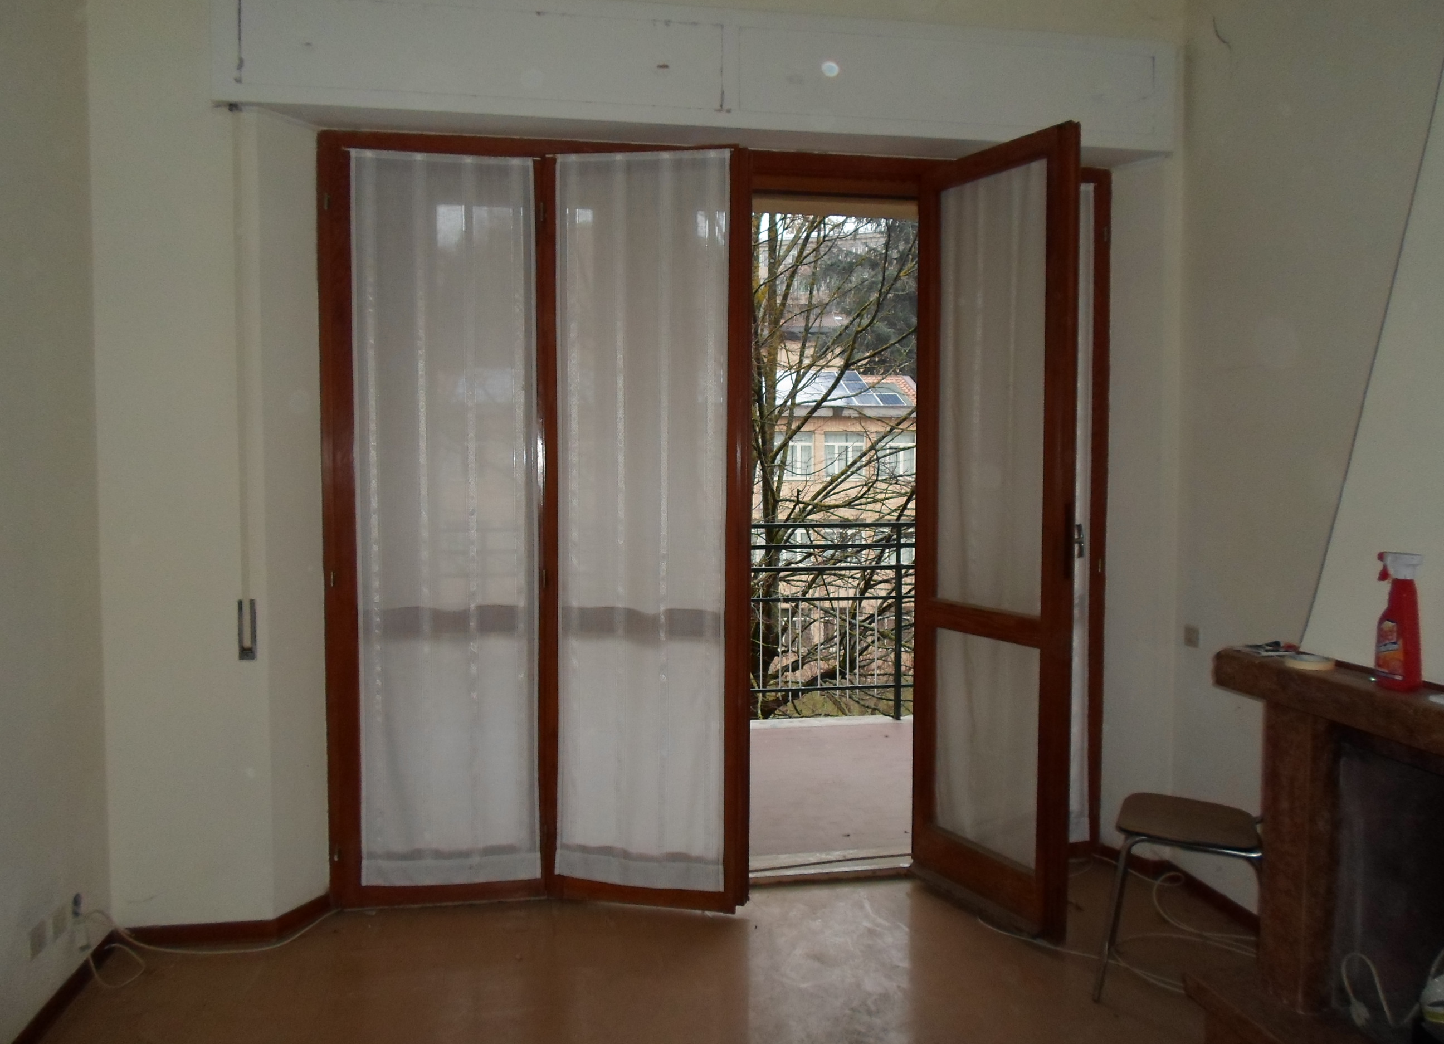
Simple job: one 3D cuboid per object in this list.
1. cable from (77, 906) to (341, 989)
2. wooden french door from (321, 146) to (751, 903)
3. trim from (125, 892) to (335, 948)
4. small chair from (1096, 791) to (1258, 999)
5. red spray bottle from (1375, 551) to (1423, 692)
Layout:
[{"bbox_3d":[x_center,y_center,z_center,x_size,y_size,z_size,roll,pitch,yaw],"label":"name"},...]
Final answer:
[{"bbox_3d":[-1.452,1.130,3.009,0.575,0.192,0.452,0,3,-8],"label":"cable"},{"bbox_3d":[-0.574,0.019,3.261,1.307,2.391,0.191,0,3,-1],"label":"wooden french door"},{"bbox_3d":[-1.474,1.188,3.104,0.567,0.066,0.217,0,3,-12],"label":"trim"},{"bbox_3d":[1.250,0.863,2.748,0.460,0.760,0.370,1,3,27],"label":"small chair"},{"bbox_3d":[1.299,0.189,2.000,0.057,0.265,0.090,-1,3,-27],"label":"red spray bottle"}]

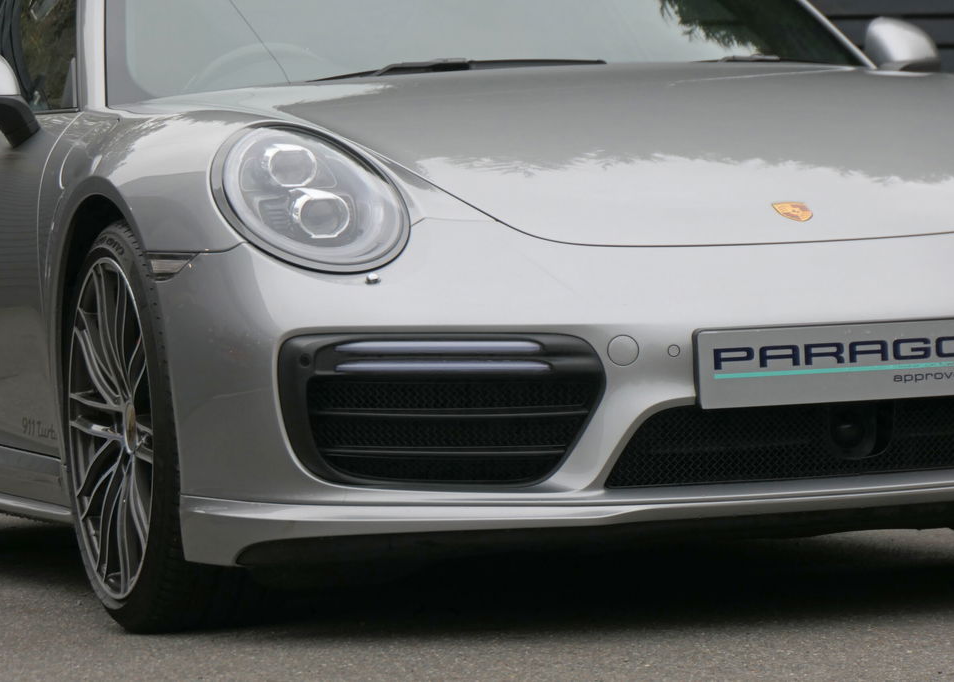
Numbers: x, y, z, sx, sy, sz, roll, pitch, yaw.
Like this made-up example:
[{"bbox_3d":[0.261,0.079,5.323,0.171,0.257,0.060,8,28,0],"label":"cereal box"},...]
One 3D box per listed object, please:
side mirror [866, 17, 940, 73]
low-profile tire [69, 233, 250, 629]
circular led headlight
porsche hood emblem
[{"bbox_3d":[0.785,-0.531,9.830,0.190,0.160,0.140,-3,3,-18],"label":"side mirror"},{"bbox_3d":[-0.473,0.124,8.474,0.245,0.680,0.680,-3,3,-18],"label":"low-profile tire"},{"bbox_3d":[-0.240,-0.220,8.025,0.250,0.225,0.270,-3,3,-18],"label":"circular led headlight"},{"bbox_3d":[0.481,-0.196,7.994,0.052,0.007,0.065,-3,28,-18],"label":"porsche hood emblem"}]

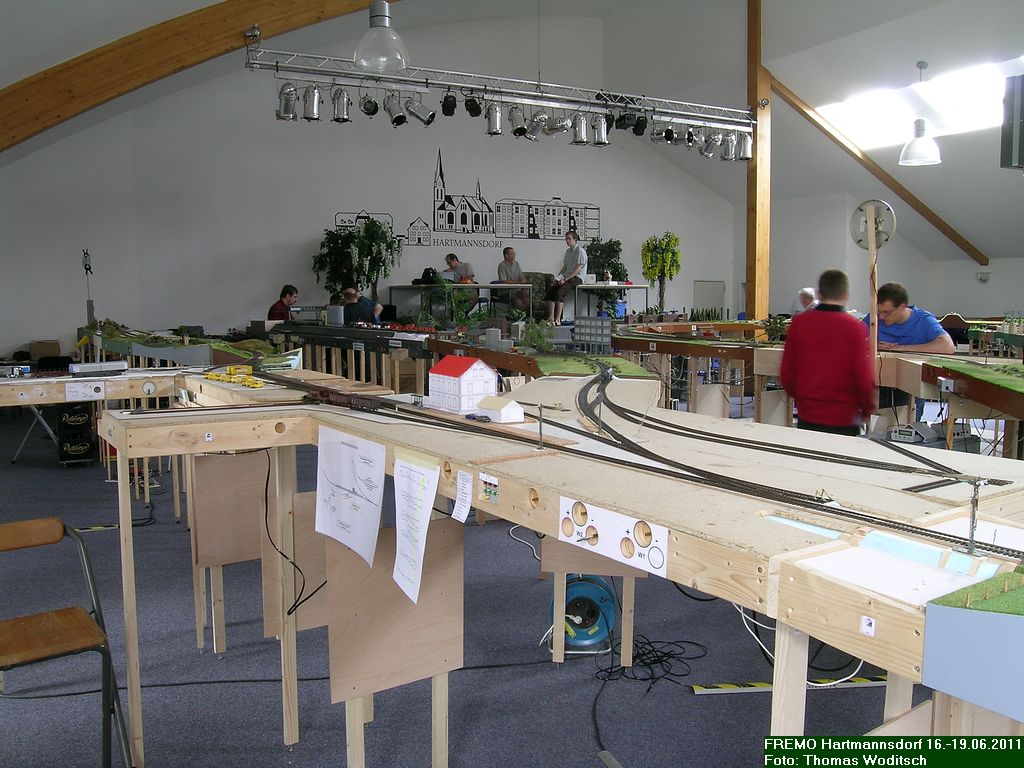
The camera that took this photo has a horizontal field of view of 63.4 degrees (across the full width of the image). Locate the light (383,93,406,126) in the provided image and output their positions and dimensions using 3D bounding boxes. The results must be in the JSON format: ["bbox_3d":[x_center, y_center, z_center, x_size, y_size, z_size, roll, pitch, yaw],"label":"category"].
[{"bbox_3d":[-1.547,-3.639,11.000,0.230,0.420,0.230,-6,-26,-45],"label":"light"}]

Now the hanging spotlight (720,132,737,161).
[{"bbox_3d":[3.530,-3.855,13.474,0.240,0.430,0.240,-2,19,-25],"label":"hanging spotlight"}]

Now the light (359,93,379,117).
[{"bbox_3d":[-1.860,-3.598,10.700,0.230,0.250,0.380,-2,26,-19],"label":"light"}]

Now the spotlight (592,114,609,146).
[{"bbox_3d":[1.304,-3.734,12.200,0.220,0.420,0.220,0,5,0],"label":"spotlight"}]

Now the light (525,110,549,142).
[{"bbox_3d":[0.328,-3.453,11.086,0.200,0.395,0.200,-4,51,-33],"label":"light"}]

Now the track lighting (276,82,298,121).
[{"bbox_3d":[-2.808,-3.541,10.383,0.250,0.440,0.250,-2,21,-25],"label":"track lighting"}]

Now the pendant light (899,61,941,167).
[{"bbox_3d":[5.271,-3.481,10.700,0.540,1.280,0.540,3,7,26],"label":"pendant light"}]

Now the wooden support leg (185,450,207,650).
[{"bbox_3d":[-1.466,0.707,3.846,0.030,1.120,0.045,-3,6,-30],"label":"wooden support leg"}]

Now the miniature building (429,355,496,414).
[{"bbox_3d":[-0.157,0.001,2.735,0.146,0.166,0.206,-4,7,-34],"label":"miniature building"}]

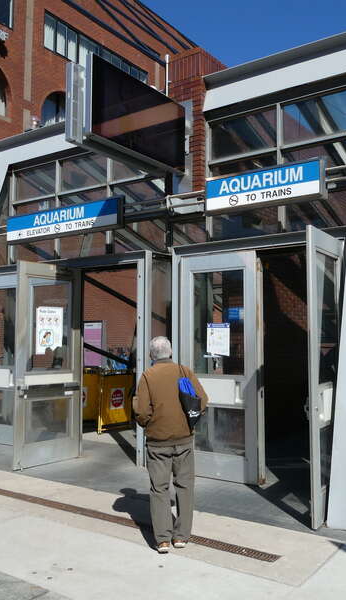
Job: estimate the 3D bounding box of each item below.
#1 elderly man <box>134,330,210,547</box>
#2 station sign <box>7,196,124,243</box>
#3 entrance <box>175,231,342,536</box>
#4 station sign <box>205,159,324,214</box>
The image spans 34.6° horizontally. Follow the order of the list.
[{"bbox_3d":[-0.036,1.099,4.383,0.560,1.618,0.400,0,-5,-5],"label":"elderly man"},{"bbox_3d":[-1.402,-0.978,7.067,2.054,0.368,0.155,-3,-6,36],"label":"station sign"},{"bbox_3d":[0.682,0.636,5.838,2.310,2.775,1.054,-3,-6,36],"label":"entrance"},{"bbox_3d":[0.878,-1.078,5.404,1.214,0.351,0.163,-3,-6,36],"label":"station sign"}]

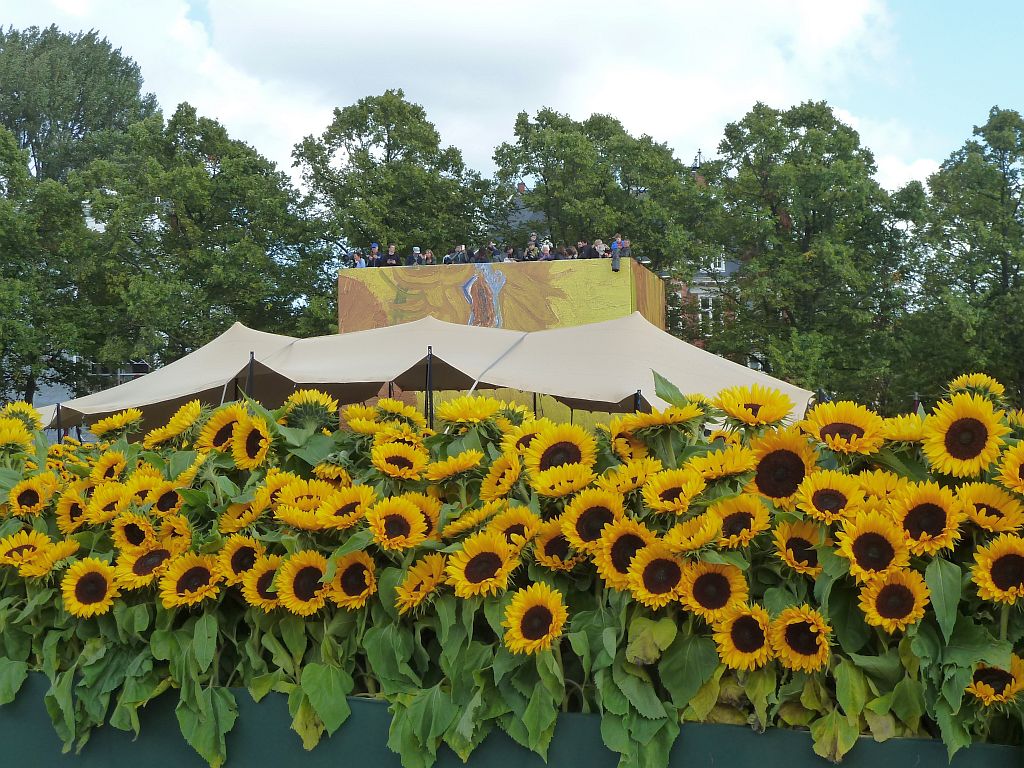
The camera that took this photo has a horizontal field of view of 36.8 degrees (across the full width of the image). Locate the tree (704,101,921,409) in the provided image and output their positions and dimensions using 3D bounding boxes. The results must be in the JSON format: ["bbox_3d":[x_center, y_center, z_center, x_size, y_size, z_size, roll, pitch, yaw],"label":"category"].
[{"bbox_3d":[12.894,-4.098,66.000,9.200,16.000,9.000,0,-2,0],"label":"tree"}]

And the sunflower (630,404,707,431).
[{"bbox_3d":[0.308,0.066,3.050,0.150,0.060,0.150,-1,27,18],"label":"sunflower"}]

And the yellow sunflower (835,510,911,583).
[{"bbox_3d":[0.673,0.303,2.870,0.141,0.141,0.060,0,-22,6],"label":"yellow sunflower"}]

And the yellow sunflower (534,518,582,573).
[{"bbox_3d":[0.101,0.343,3.270,0.112,0.112,0.050,0,-28,10],"label":"yellow sunflower"}]

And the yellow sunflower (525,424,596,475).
[{"bbox_3d":[0.097,0.154,3.220,0.152,0.145,0.055,0,-28,5],"label":"yellow sunflower"}]

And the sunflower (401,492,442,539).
[{"bbox_3d":[-0.219,0.310,3.600,0.135,0.135,0.055,-1,-24,12],"label":"sunflower"}]

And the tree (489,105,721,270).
[{"bbox_3d":[3.728,-3.459,61.663,8.800,14.500,7.500,0,-3,0],"label":"tree"}]

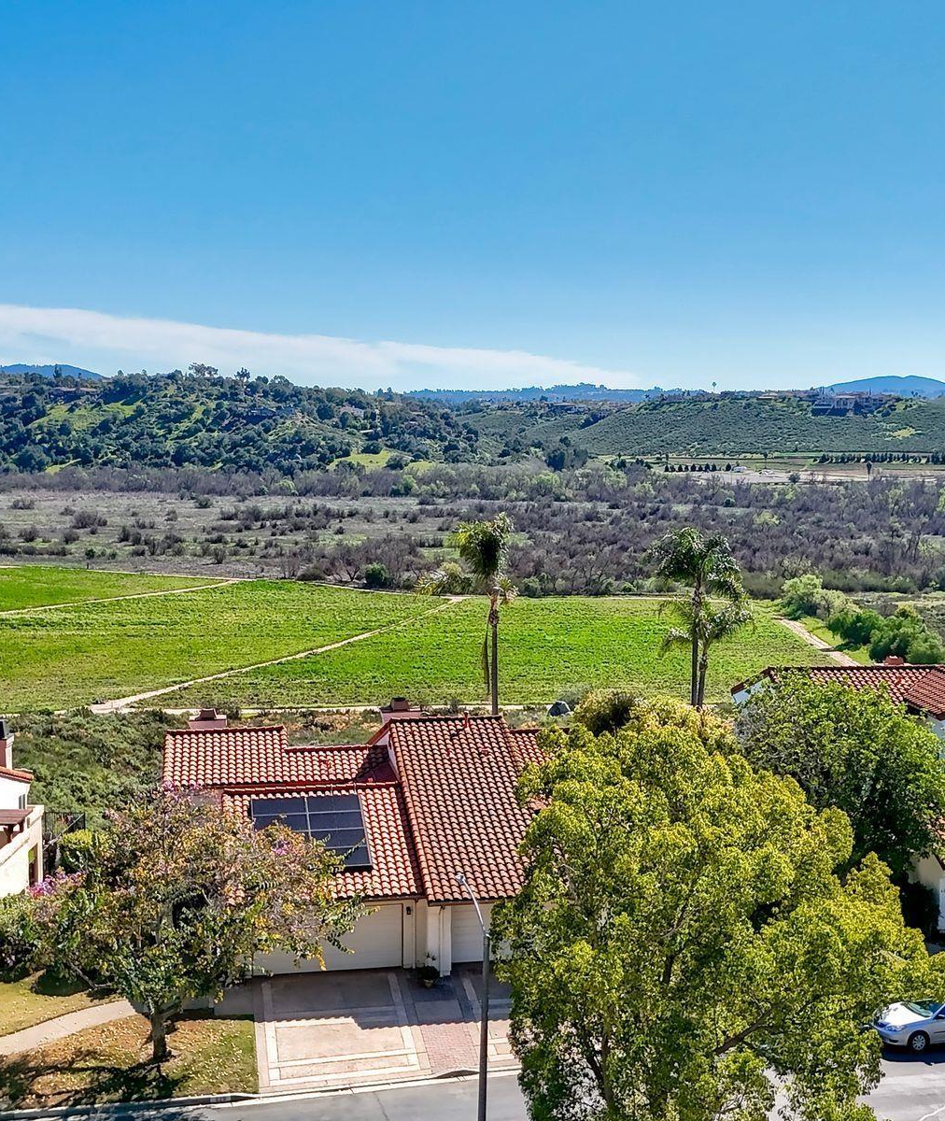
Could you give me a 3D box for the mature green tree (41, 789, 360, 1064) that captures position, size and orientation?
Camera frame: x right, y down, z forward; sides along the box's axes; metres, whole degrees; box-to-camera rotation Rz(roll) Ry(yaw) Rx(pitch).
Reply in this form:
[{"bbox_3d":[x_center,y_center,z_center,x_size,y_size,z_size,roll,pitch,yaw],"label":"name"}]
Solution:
[{"bbox_3d":[-7.825,10.626,35.377,9.100,7.700,8.600,0,7,0],"label":"mature green tree"}]

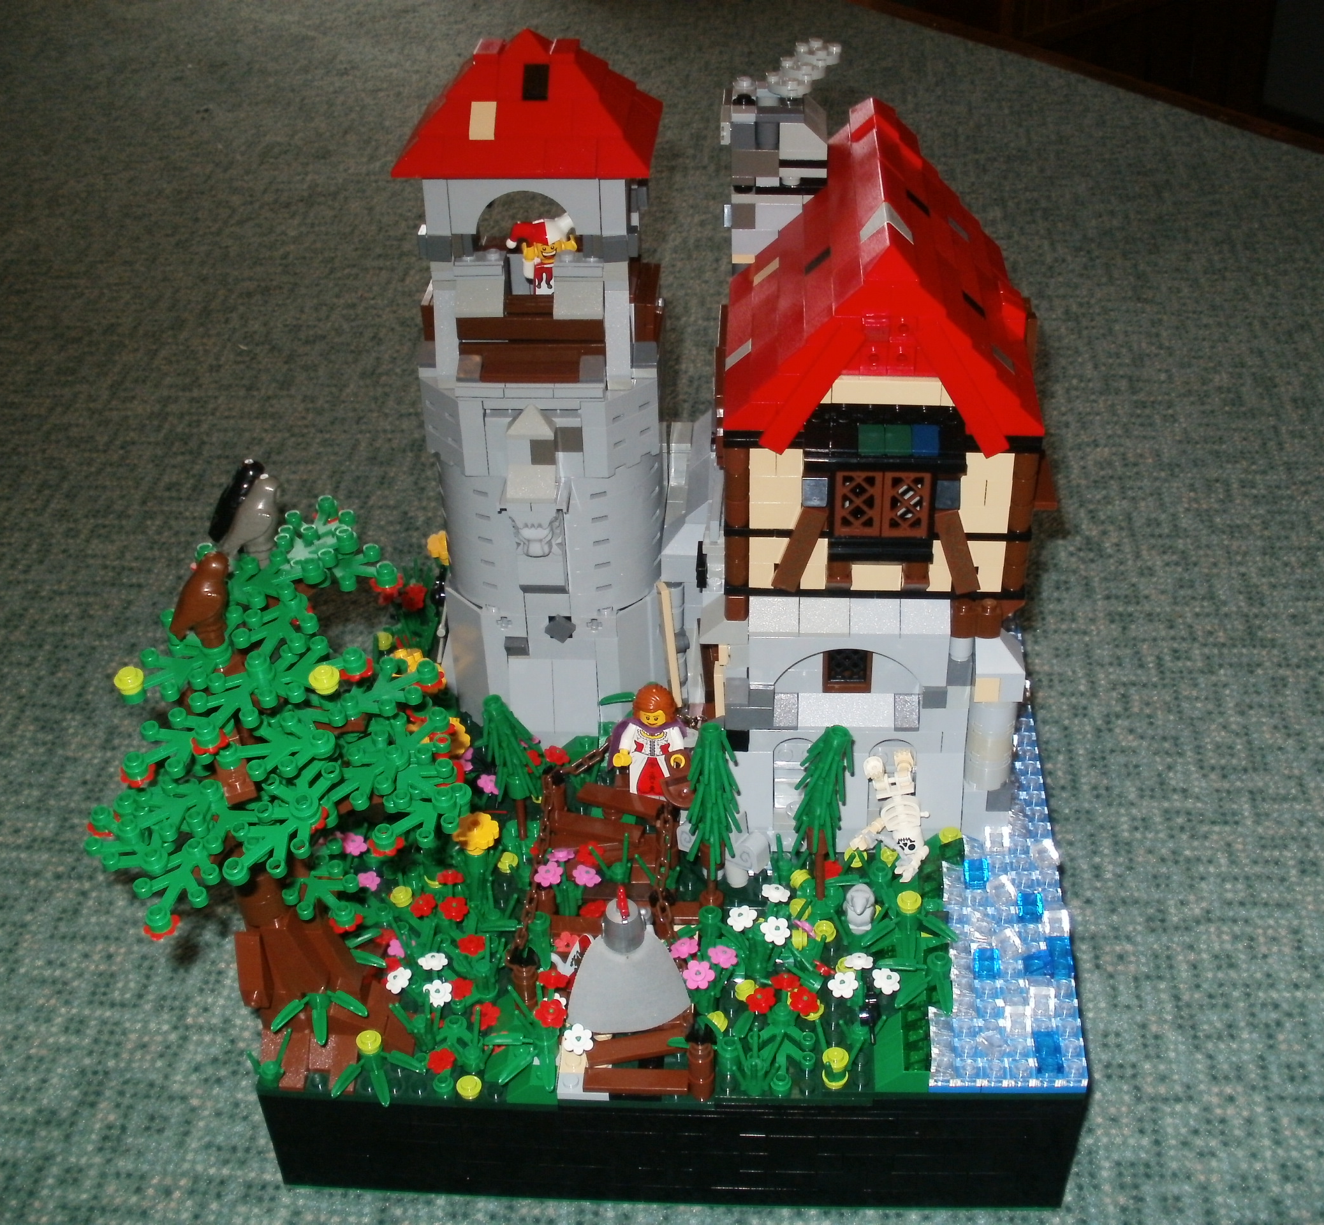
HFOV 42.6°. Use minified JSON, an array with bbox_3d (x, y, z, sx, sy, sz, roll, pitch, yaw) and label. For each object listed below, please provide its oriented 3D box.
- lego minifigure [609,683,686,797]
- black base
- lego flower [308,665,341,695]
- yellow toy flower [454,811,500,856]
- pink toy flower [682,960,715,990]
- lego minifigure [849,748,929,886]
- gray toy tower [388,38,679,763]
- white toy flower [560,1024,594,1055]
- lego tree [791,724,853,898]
[{"bbox_3d":[-0.005,0.045,0.598,0.027,0.043,0.020,0,36,4],"label":"lego minifigure"},{"bbox_3d":[0.009,0.096,0.633,0.256,0.057,0.256,0,36,4],"label":"black base"},{"bbox_3d":[-0.089,0.018,0.449,0.008,0.005,0.008,-2,47,6],"label":"lego flower"},{"bbox_3d":[-0.064,0.076,0.586,0.016,0.006,0.016,0,36,4],"label":"yellow toy flower"},{"bbox_3d":[0.011,0.112,0.523,0.009,0.004,0.009,-1,56,1],"label":"pink toy flower"},{"bbox_3d":[0.078,0.070,0.580,0.027,0.043,0.021,-10,12,8],"label":"lego minifigure"},{"bbox_3d":[-0.040,-0.078,0.601,0.083,0.260,0.083,0,36,4],"label":"gray toy tower"},{"bbox_3d":[-0.025,0.128,0.509,0.009,0.004,0.009,1,69,-2],"label":"white toy flower"},{"bbox_3d":[0.053,0.065,0.555,0.021,0.074,0.021,0,36,4],"label":"lego tree"}]

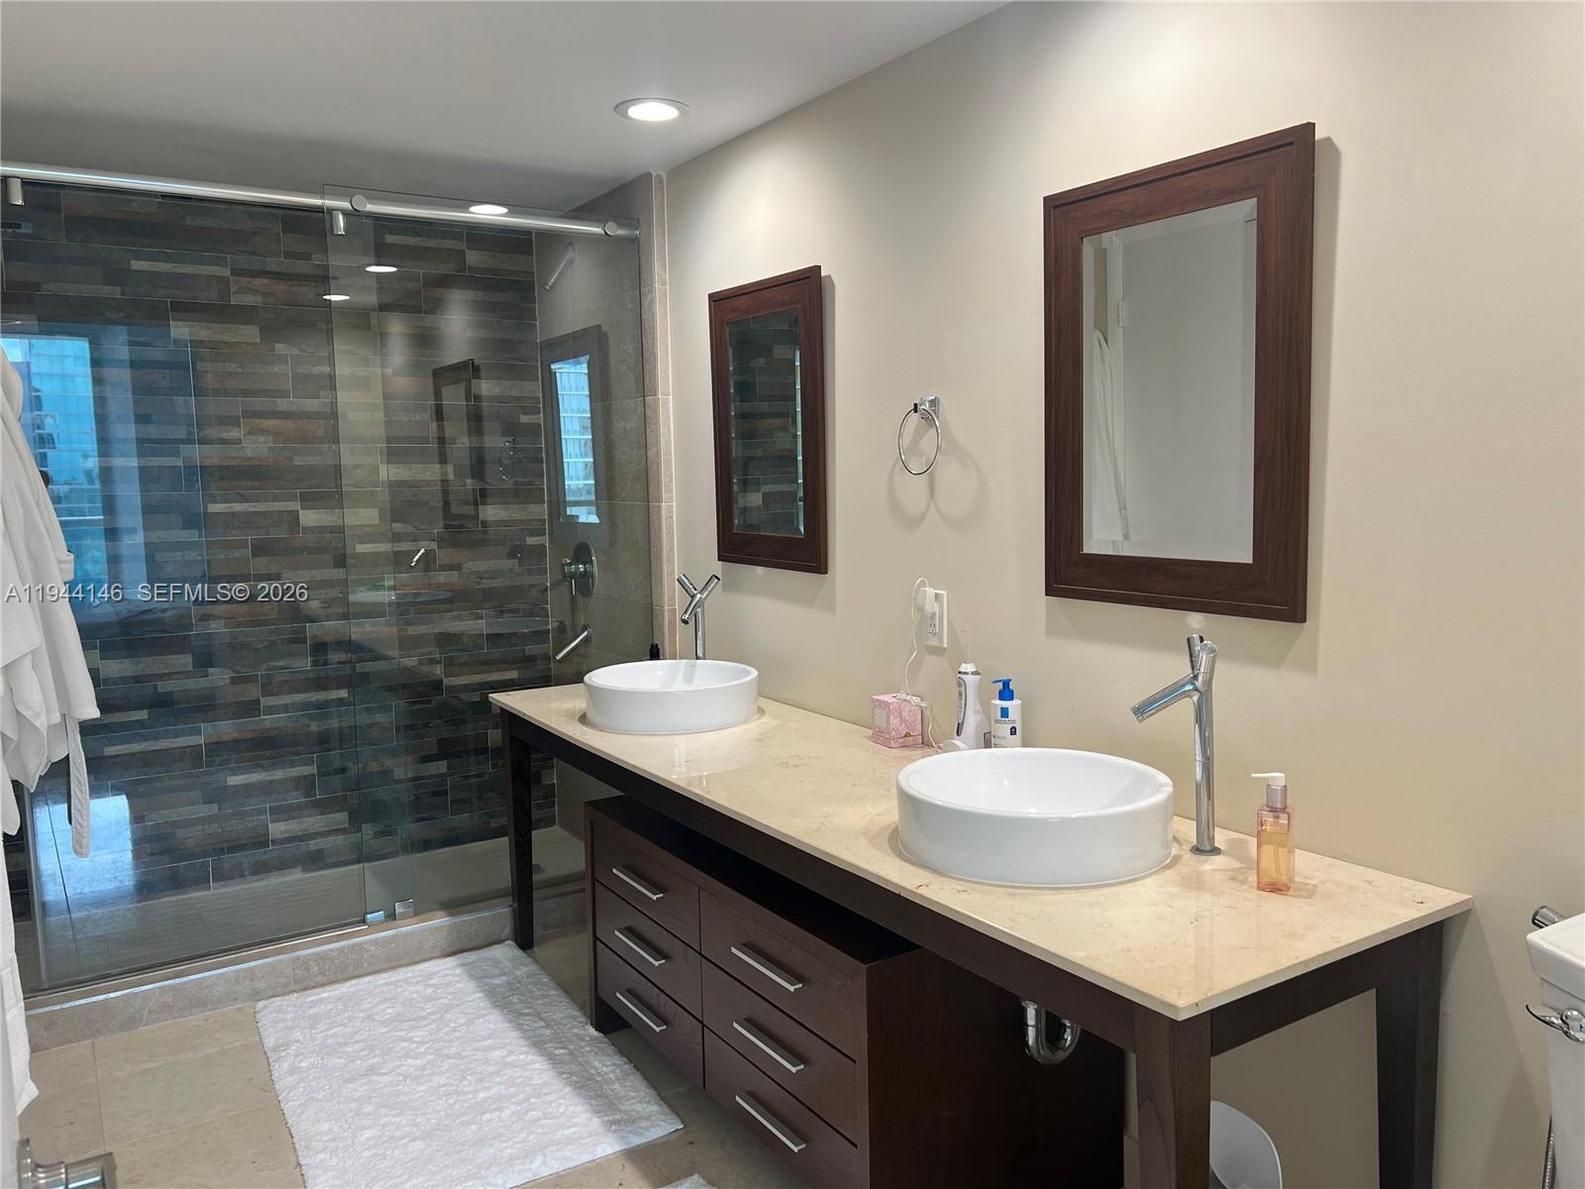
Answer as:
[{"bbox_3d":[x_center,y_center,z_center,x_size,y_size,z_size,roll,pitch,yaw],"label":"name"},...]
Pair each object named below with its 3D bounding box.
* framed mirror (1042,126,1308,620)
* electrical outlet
[{"bbox_3d":[0.639,-0.353,2.056,0.023,0.757,0.556,-5,7,-32],"label":"framed mirror"},{"bbox_3d":[0.314,0.053,2.639,0.010,0.123,0.077,-5,7,-32],"label":"electrical outlet"}]

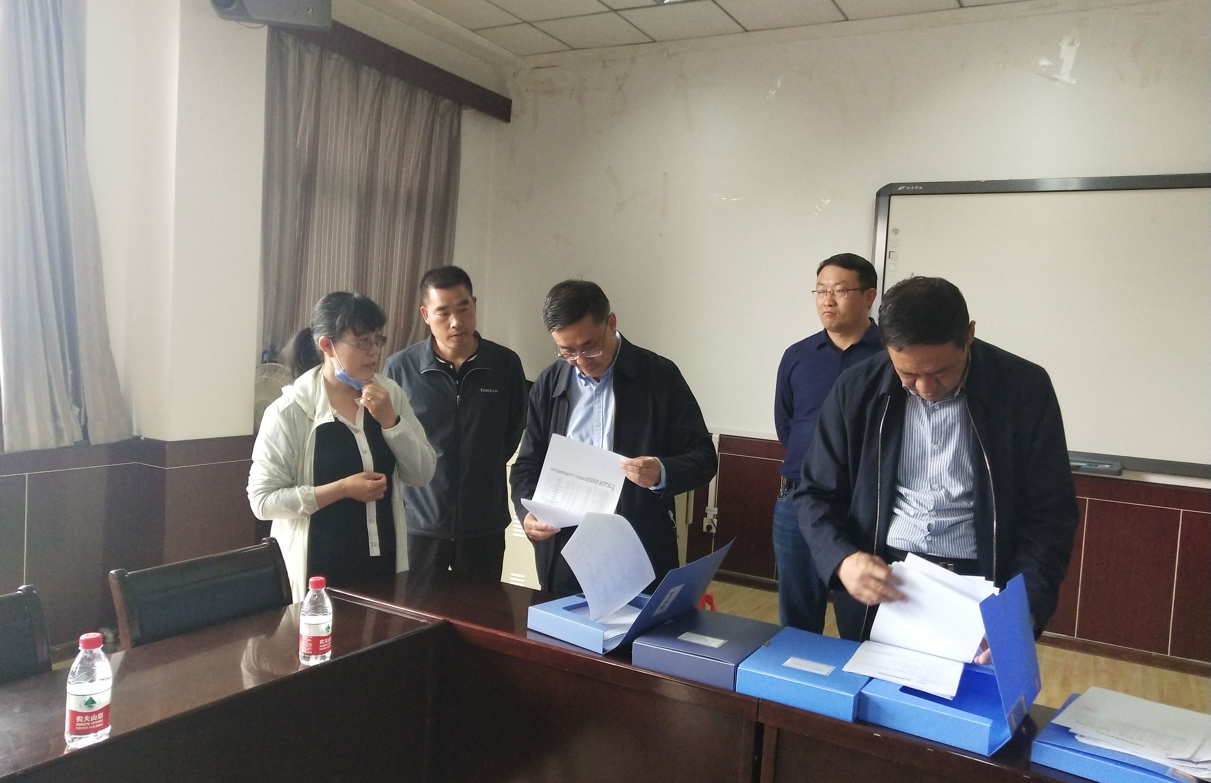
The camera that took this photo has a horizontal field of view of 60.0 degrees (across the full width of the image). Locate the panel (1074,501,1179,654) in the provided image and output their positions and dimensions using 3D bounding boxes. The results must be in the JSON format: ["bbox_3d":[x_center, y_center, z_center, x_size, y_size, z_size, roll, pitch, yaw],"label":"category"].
[{"bbox_3d":[2.476,0.873,4.976,0.396,0.682,0.025,5,4,32],"label":"panel"}]

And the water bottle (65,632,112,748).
[{"bbox_3d":[-0.810,0.468,1.650,0.063,0.170,0.063,3,3,0],"label":"water bottle"}]

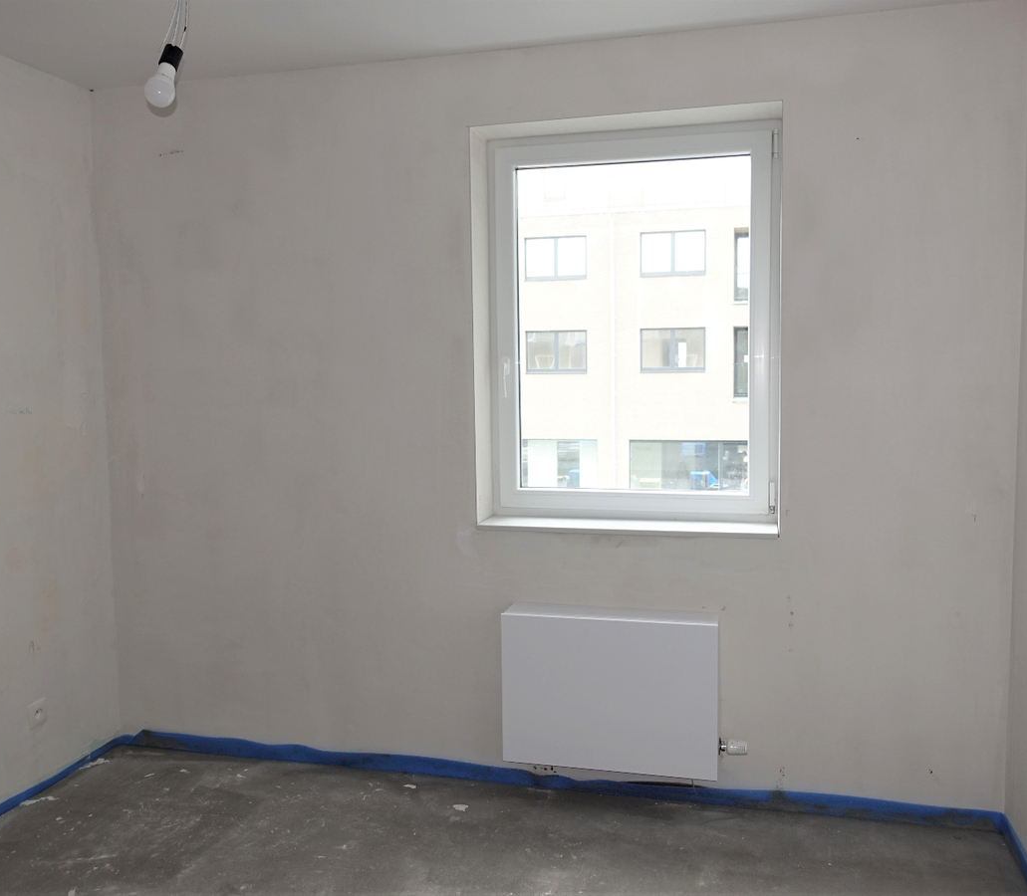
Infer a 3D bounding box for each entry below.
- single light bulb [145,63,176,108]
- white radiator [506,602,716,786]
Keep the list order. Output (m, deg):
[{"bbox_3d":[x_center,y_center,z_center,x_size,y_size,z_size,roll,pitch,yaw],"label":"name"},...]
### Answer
[{"bbox_3d":[-0.737,-0.765,1.882,0.060,0.096,0.060,11,-5,13],"label":"single light bulb"},{"bbox_3d":[0.319,0.793,2.953,0.697,0.502,0.140,0,5,14],"label":"white radiator"}]

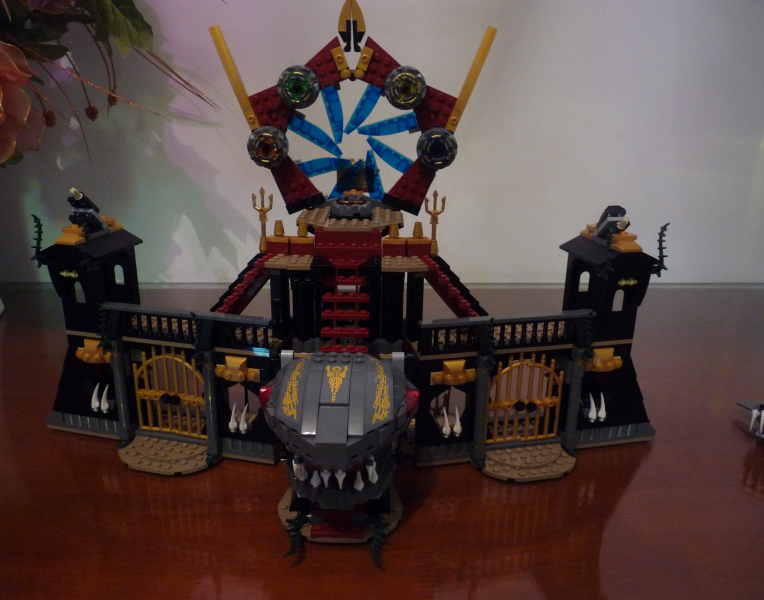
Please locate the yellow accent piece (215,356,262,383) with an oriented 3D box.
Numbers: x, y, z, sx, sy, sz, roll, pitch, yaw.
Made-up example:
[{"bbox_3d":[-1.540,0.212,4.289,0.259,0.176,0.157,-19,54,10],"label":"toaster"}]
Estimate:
[{"bbox_3d":[-0.101,0.048,0.428,0.033,0.016,0.008,5,19,13],"label":"yellow accent piece"}]

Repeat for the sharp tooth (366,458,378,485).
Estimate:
[{"bbox_3d":[-0.005,0.100,0.364,0.006,0.015,0.007,-6,20,-19],"label":"sharp tooth"}]

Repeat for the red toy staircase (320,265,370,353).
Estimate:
[{"bbox_3d":[-0.024,0.005,0.424,0.032,0.056,0.054,1,17,0],"label":"red toy staircase"}]

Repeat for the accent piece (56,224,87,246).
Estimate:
[{"bbox_3d":[-0.210,-0.044,0.422,0.017,0.012,0.016,5,19,13],"label":"accent piece"}]

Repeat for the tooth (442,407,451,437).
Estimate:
[{"bbox_3d":[0.044,0.084,0.429,0.006,0.021,0.006,-4,18,-13],"label":"tooth"}]

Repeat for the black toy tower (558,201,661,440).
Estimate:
[{"bbox_3d":[0.173,0.022,0.459,0.077,0.184,0.048,-3,19,-12],"label":"black toy tower"}]

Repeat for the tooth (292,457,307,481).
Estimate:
[{"bbox_3d":[-0.044,0.089,0.330,0.007,0.013,0.007,9,19,24],"label":"tooth"}]

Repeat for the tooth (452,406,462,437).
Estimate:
[{"bbox_3d":[0.052,0.084,0.431,0.006,0.021,0.006,-4,18,-13],"label":"tooth"}]

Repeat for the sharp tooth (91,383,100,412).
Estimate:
[{"bbox_3d":[-0.214,0.074,0.468,0.007,0.021,0.009,5,19,13],"label":"sharp tooth"}]

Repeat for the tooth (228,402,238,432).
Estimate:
[{"bbox_3d":[-0.103,0.081,0.433,0.006,0.021,0.006,5,18,14],"label":"tooth"}]

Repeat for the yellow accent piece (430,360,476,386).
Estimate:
[{"bbox_3d":[0.048,0.048,0.418,0.030,0.016,0.012,-4,18,-13],"label":"yellow accent piece"}]

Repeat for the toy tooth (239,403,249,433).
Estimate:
[{"bbox_3d":[-0.095,0.081,0.430,0.006,0.021,0.006,5,18,14],"label":"toy tooth"}]

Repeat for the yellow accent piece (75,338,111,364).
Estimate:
[{"bbox_3d":[-0.210,0.038,0.454,0.033,0.016,0.008,5,19,13],"label":"yellow accent piece"}]

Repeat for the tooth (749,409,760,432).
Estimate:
[{"bbox_3d":[0.294,0.095,0.493,0.006,0.020,0.006,13,21,34],"label":"tooth"}]

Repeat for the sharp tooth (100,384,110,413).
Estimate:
[{"bbox_3d":[-0.206,0.075,0.466,0.007,0.021,0.009,5,19,13],"label":"sharp tooth"}]

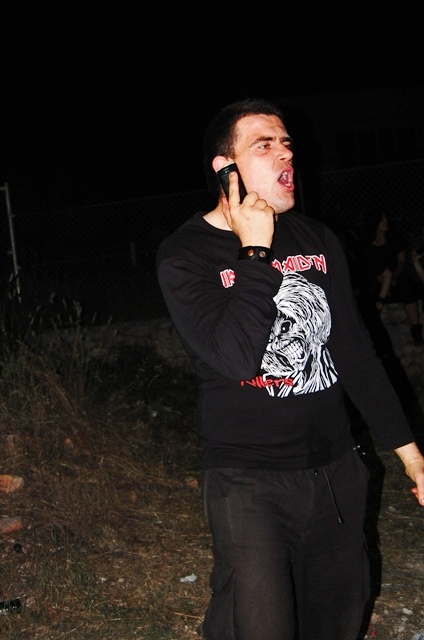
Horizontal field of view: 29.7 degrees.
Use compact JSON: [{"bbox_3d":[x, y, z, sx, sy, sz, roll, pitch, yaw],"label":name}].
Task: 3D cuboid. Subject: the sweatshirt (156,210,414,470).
[{"bbox_3d":[0.182,0.036,1.810,0.580,0.570,0.350,-8,5,-25],"label":"sweatshirt"}]

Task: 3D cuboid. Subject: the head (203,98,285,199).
[{"bbox_3d":[0.081,-0.364,1.760,0.215,0.250,0.170,-11,1,37],"label":"head"}]

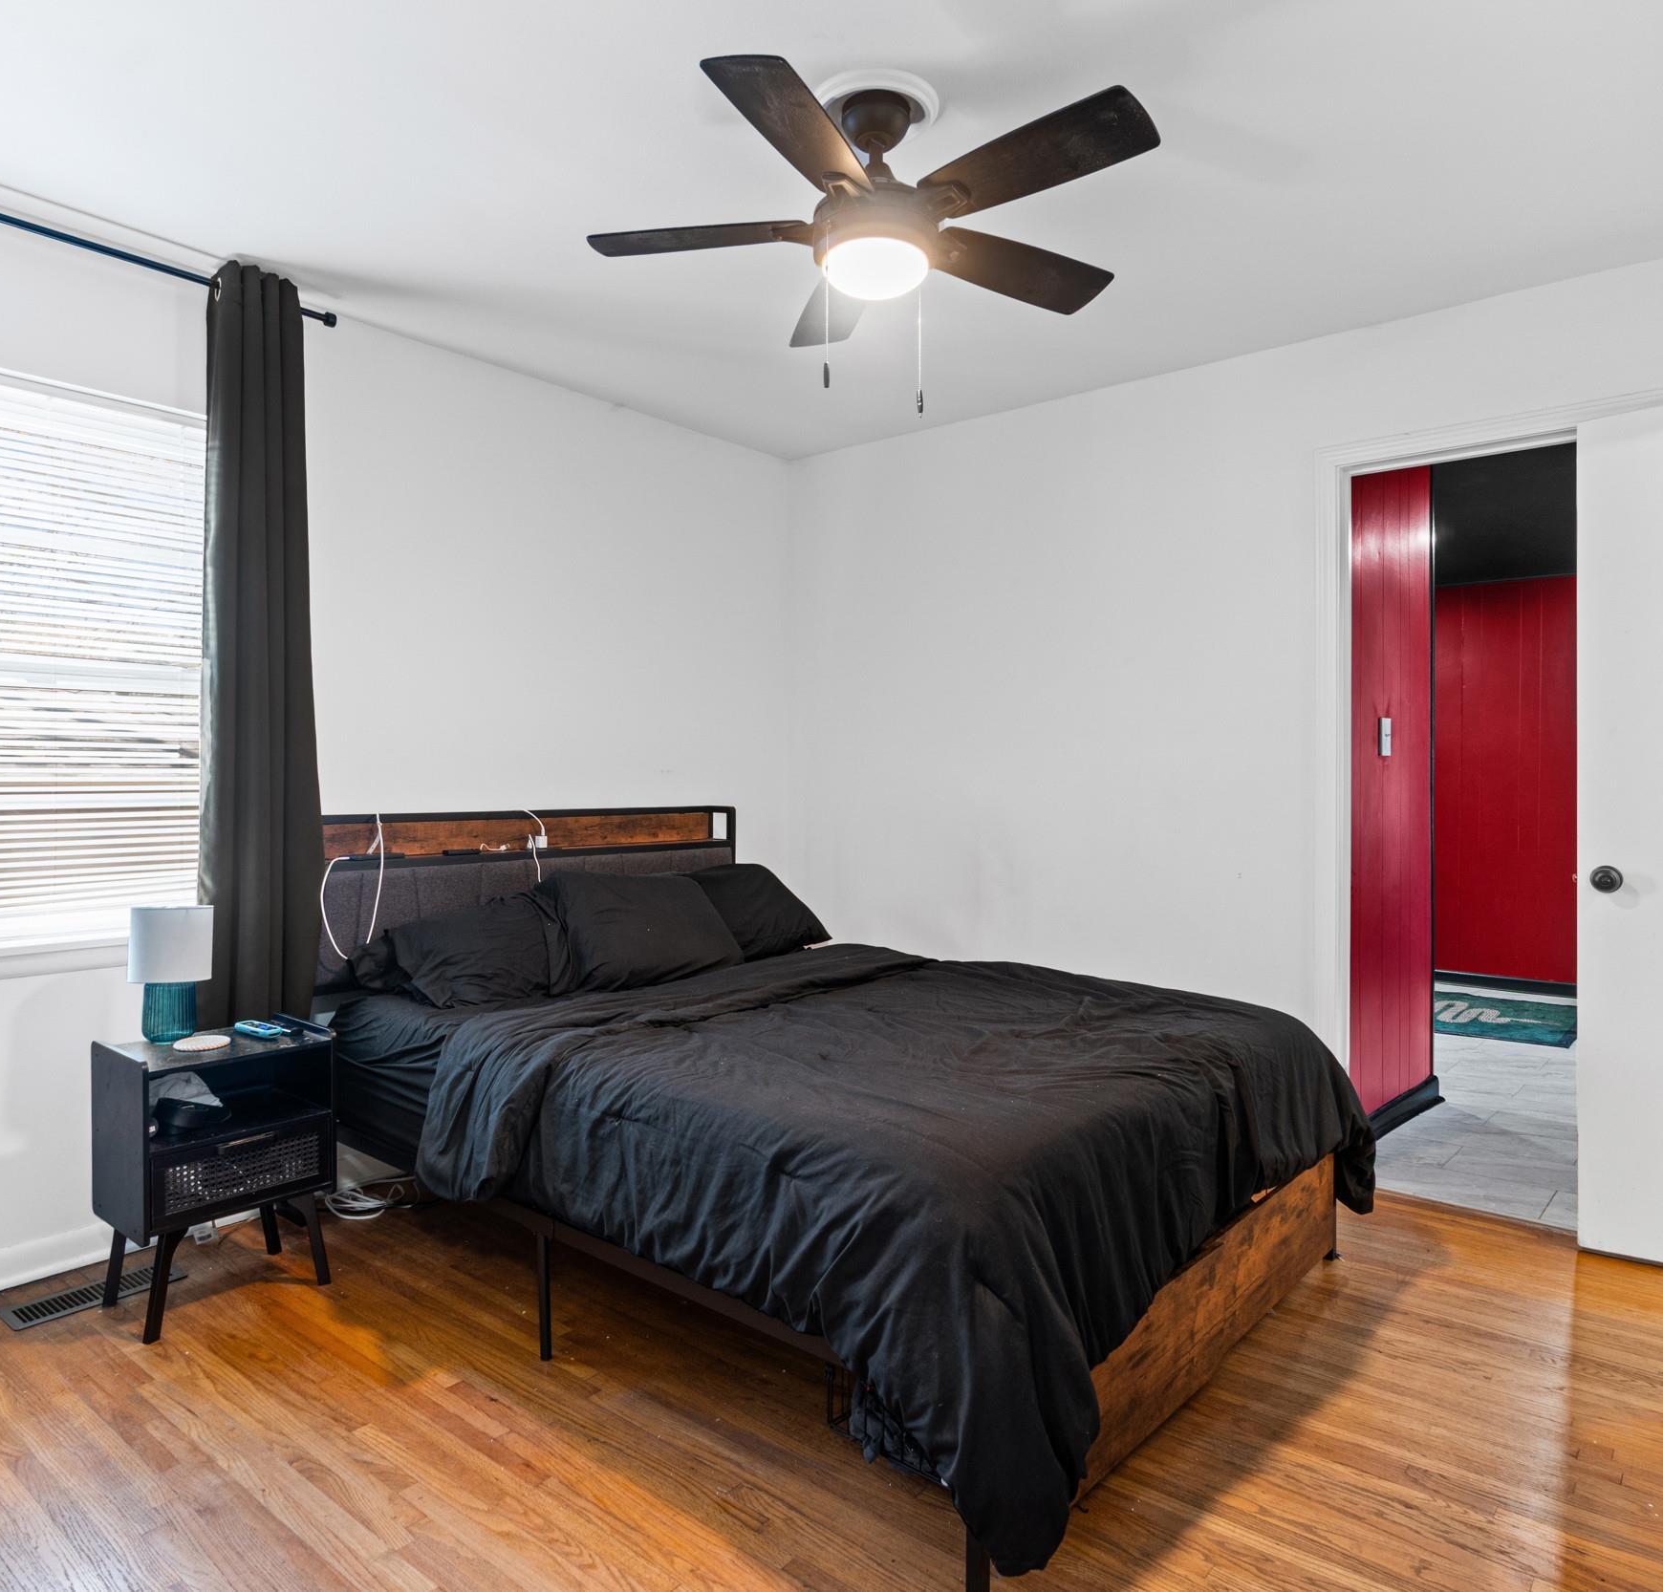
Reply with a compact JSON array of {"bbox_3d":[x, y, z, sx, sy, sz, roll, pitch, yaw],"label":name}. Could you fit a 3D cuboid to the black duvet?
[{"bbox_3d":[0.166,0.759,2.498,1.620,0.530,1.680,1,1,40],"label":"black duvet"}]

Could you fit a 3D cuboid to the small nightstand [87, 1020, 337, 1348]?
[{"bbox_3d":[-1.398,0.839,2.440,0.300,0.572,0.390,1,1,40],"label":"small nightstand"}]

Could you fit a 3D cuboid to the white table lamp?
[{"bbox_3d":[-1.487,0.401,2.390,0.162,0.296,0.162,1,1,40],"label":"white table lamp"}]

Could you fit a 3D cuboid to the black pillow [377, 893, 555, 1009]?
[{"bbox_3d":[-0.856,0.378,2.876,0.410,0.140,0.600,30,20,35],"label":"black pillow"}]

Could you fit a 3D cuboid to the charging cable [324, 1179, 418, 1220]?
[{"bbox_3d":[-1.257,1.080,2.902,0.210,0.055,0.210,2,2,40],"label":"charging cable"}]

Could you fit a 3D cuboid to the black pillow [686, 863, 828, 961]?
[{"bbox_3d":[-0.347,0.351,3.388,0.420,0.140,0.620,37,24,33],"label":"black pillow"}]

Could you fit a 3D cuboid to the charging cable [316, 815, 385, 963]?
[{"bbox_3d":[-1.252,0.243,2.793,0.120,0.380,0.185,2,2,40],"label":"charging cable"}]

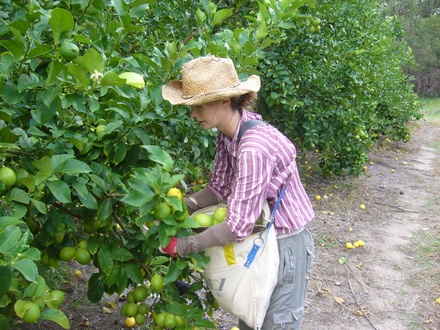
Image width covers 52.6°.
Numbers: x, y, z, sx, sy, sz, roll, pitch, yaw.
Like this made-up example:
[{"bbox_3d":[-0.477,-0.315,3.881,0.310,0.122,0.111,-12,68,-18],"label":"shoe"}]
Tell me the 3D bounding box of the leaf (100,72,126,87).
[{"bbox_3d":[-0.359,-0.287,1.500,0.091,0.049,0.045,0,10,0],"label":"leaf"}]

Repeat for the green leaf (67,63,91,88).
[{"bbox_3d":[-0.452,-0.284,1.420,0.075,0.080,0.035,-3,10,-17],"label":"green leaf"}]

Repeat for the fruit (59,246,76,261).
[{"bbox_3d":[-0.657,0.382,1.920,0.067,0.059,0.059,0,10,0],"label":"fruit"}]

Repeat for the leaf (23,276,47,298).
[{"bbox_3d":[-0.569,0.380,1.380,0.072,0.066,0.035,-4,11,-23],"label":"leaf"}]

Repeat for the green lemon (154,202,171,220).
[{"bbox_3d":[-0.212,0.173,1.650,0.058,0.064,0.058,0,10,0],"label":"green lemon"}]

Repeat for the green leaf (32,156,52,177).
[{"bbox_3d":[-0.551,0.008,1.380,0.062,0.066,0.030,-4,11,-22],"label":"green leaf"}]

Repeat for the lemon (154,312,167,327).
[{"bbox_3d":[-0.261,0.686,1.970,0.058,0.063,0.058,0,10,0],"label":"lemon"}]

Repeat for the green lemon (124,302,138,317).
[{"bbox_3d":[-0.351,0.572,1.760,0.054,0.056,0.054,0,9,0],"label":"green lemon"}]

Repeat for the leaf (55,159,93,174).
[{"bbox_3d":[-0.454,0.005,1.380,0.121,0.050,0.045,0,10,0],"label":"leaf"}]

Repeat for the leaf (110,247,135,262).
[{"bbox_3d":[-0.359,0.328,1.630,0.093,0.050,0.022,12,-33,-4],"label":"leaf"}]

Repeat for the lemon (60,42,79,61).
[{"bbox_3d":[-0.489,-0.369,1.450,0.060,0.061,0.060,0,9,0],"label":"lemon"}]

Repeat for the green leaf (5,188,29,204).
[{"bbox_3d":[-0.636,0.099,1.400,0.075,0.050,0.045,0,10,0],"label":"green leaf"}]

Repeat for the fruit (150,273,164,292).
[{"bbox_3d":[-0.249,0.471,1.780,0.055,0.072,0.055,0,10,0],"label":"fruit"}]

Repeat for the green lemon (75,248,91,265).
[{"bbox_3d":[-0.507,0.340,1.650,0.058,0.065,0.058,0,10,0],"label":"green lemon"}]

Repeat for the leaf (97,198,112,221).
[{"bbox_3d":[-0.423,0.163,1.630,0.048,0.092,0.022,24,-24,-4],"label":"leaf"}]

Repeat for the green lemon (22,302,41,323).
[{"bbox_3d":[-0.619,0.484,1.460,0.057,0.067,0.057,0,10,0],"label":"green lemon"}]

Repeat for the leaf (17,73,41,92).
[{"bbox_3d":[-0.624,-0.269,1.450,0.075,0.063,0.040,-4,11,-23],"label":"leaf"}]

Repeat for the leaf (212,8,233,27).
[{"bbox_3d":[0.009,-0.621,1.880,0.112,0.052,0.028,-43,1,1],"label":"leaf"}]

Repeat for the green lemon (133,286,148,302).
[{"bbox_3d":[-0.311,0.508,1.750,0.057,0.062,0.057,0,10,0],"label":"green lemon"}]

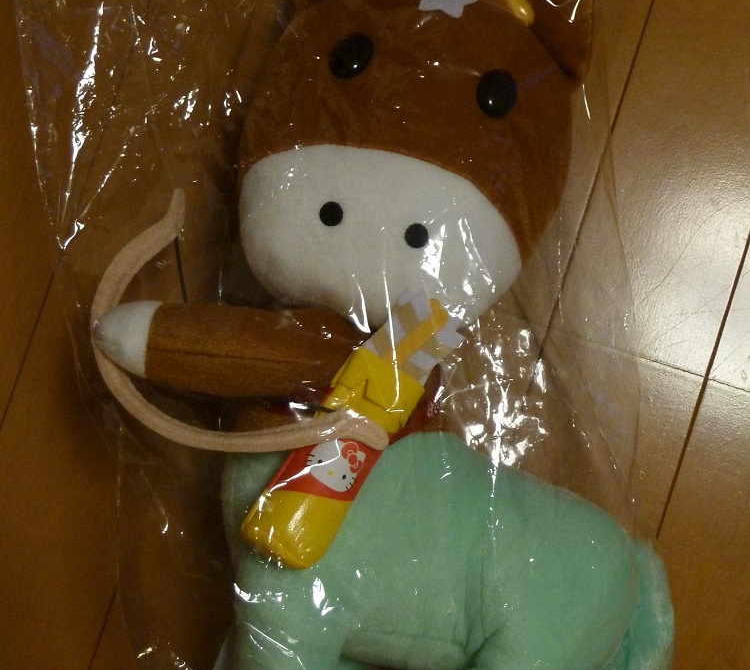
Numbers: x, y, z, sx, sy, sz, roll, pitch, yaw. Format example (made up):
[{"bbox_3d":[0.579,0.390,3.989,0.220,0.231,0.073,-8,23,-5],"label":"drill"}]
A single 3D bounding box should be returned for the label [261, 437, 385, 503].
[{"bbox_3d":[-0.020,0.053,0.547,0.033,0.009,0.036,31,92,-4],"label":"label"}]

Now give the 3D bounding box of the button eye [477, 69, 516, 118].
[{"bbox_3d":[0.049,-0.098,0.560,0.017,0.009,0.020,6,78,-13],"label":"button eye"}]

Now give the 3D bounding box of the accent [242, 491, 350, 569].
[{"bbox_3d":[-0.031,0.076,0.550,0.033,0.019,0.033,31,92,-4],"label":"accent"}]

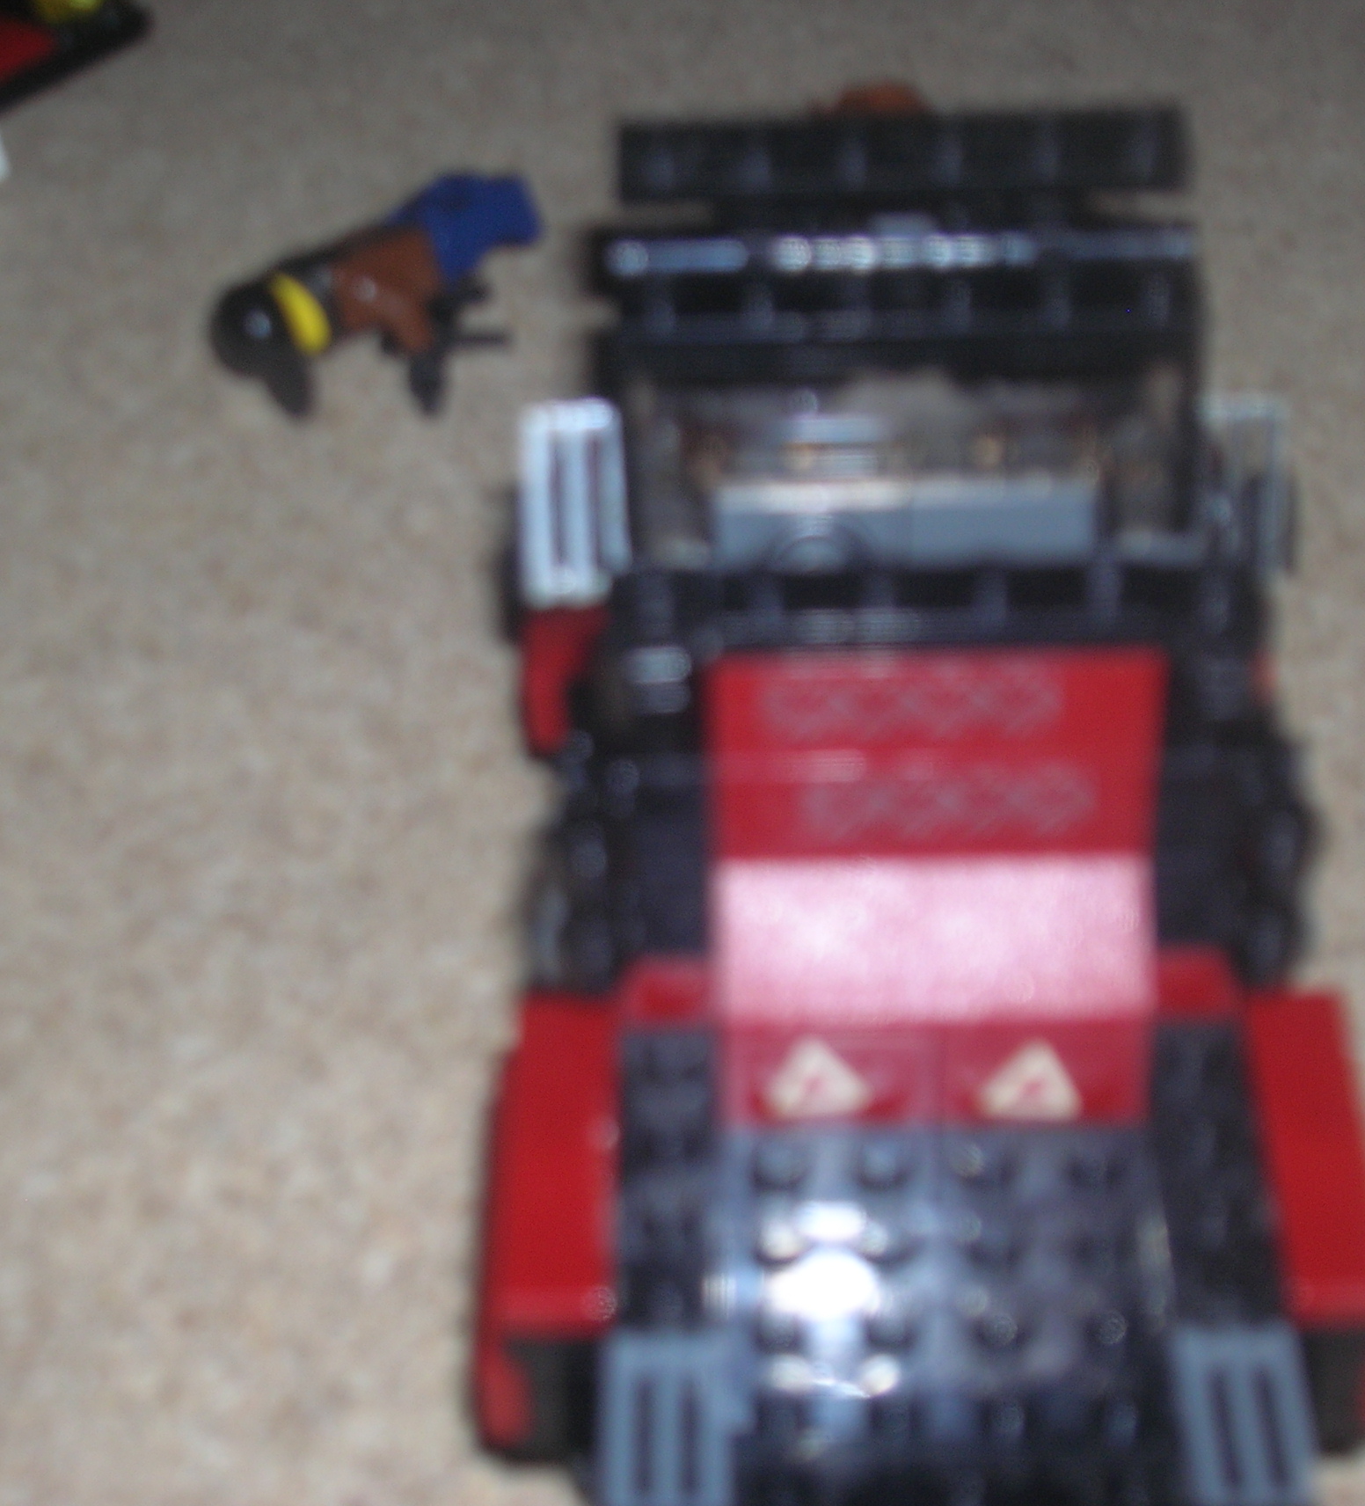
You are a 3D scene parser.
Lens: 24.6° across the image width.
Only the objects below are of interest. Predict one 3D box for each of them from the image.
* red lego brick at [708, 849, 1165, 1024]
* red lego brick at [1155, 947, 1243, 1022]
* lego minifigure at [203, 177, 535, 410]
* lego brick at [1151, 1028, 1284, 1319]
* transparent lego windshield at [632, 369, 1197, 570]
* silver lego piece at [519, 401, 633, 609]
[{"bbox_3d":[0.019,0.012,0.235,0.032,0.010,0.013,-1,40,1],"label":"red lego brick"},{"bbox_3d":[0.040,0.018,0.243,0.008,0.005,0.007,-1,40,1],"label":"red lego brick"},{"bbox_3d":[-0.035,-0.052,0.363,0.040,0.020,0.016,-21,7,-13],"label":"lego minifigure"},{"bbox_3d":[0.039,0.031,0.235,0.008,0.007,0.031,-1,40,1],"label":"lego brick"},{"bbox_3d":[0.018,-0.022,0.249,0.045,0.011,0.021,-1,40,1],"label":"transparent lego windshield"},{"bbox_3d":[-0.009,-0.019,0.245,0.008,0.007,0.016,-1,40,1],"label":"silver lego piece"}]

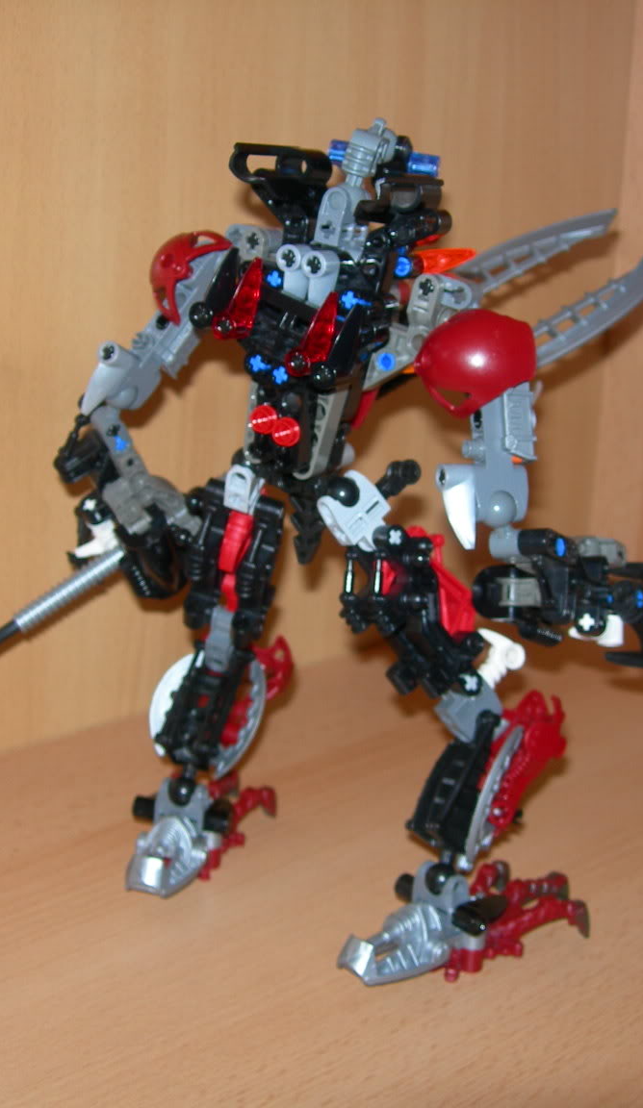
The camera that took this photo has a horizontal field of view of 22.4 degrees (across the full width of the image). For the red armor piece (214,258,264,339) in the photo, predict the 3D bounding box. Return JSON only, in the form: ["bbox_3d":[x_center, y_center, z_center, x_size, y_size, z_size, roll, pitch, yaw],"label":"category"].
[{"bbox_3d":[-0.025,-0.077,0.490,0.009,0.025,0.011,-12,40,-42],"label":"red armor piece"}]

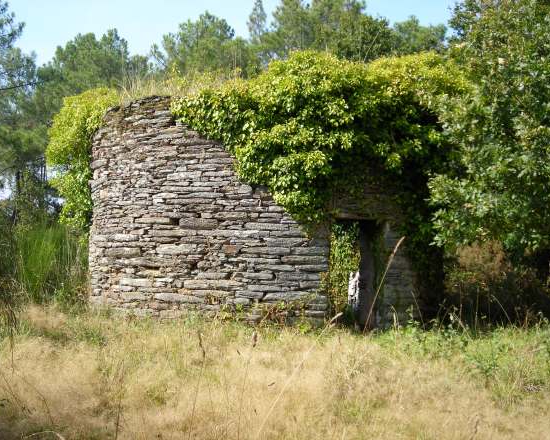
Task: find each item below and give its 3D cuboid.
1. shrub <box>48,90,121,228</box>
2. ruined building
[{"bbox_3d":[-3.580,-1.100,14.700,1.350,2.600,1.400,0,1,0],"label":"shrub"},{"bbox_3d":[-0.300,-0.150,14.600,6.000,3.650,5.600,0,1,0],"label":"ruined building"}]

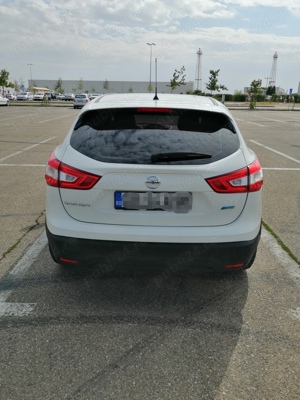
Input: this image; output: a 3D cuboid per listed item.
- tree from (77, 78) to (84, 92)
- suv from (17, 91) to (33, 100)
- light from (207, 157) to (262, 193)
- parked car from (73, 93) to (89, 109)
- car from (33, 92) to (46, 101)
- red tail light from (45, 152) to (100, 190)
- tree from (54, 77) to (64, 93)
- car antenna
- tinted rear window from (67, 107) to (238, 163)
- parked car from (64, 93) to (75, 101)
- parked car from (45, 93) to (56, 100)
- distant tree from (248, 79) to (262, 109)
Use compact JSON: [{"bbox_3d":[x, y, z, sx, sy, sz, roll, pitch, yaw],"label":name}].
[{"bbox_3d":[-17.318,-27.567,77.967,2.000,5.100,2.000,1,19,2],"label":"tree"},{"bbox_3d":[-25.969,-21.334,64.561,1.770,1.500,4.300,1,19,2],"label":"suv"},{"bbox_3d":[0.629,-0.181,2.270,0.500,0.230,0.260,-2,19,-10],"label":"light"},{"bbox_3d":[-7.592,-11.512,36.329,1.710,1.500,4.100,1,19,2],"label":"parked car"},{"bbox_3d":[-22.728,-21.250,64.465,1.770,1.500,4.300,1,19,2],"label":"car"},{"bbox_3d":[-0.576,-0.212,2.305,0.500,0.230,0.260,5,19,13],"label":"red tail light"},{"bbox_3d":[-22.097,-27.146,76.181,2.500,5.200,2.500,1,19,2],"label":"tree"},{"bbox_3d":[0.053,-0.954,2.485,0.050,0.365,0.060,1,49,2],"label":"car antenna"},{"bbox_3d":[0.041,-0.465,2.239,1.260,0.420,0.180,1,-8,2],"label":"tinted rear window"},{"bbox_3d":[-16.909,-21.719,66.194,1.770,1.460,4.350,1,19,2],"label":"parked car"},{"bbox_3d":[-20.434,-21.180,64.400,1.770,1.480,4.300,1,19,2],"label":"parked car"},{"bbox_3d":[13.199,-13.244,38.850,1.900,3.700,1.900,1,19,2],"label":"distant tree"}]

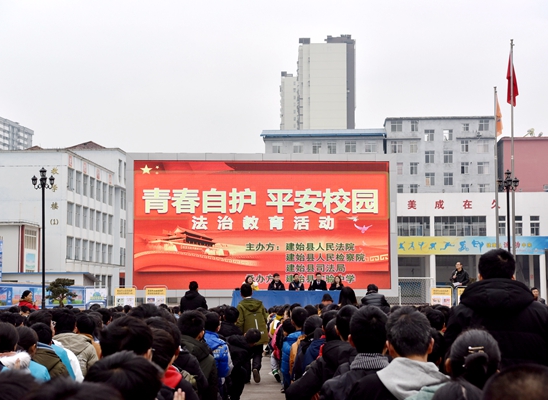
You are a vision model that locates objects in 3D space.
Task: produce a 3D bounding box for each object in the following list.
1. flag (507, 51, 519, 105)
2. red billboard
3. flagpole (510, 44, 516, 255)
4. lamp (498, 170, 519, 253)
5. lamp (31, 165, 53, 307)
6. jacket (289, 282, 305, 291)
[{"bbox_3d":[8.582,-4.356,41.977,0.420,2.002,0.320,0,-5,0],"label":"flag"},{"bbox_3d":[-0.408,0.834,39.057,8.592,4.298,0.350,0,-5,-3],"label":"red billboard"},{"bbox_3d":[8.613,-0.711,41.686,0.130,10.192,0.130,0,-5,0],"label":"flagpole"},{"bbox_3d":[7.942,1.698,39.287,0.770,5.411,0.770,0,-5,0],"label":"lamp"},{"bbox_3d":[-7.554,1.629,37.992,0.770,5.436,0.770,0,-5,0],"label":"lamp"},{"bbox_3d":[0.692,2.790,35.490,0.500,0.620,0.340,0,-5,0],"label":"jacket"}]

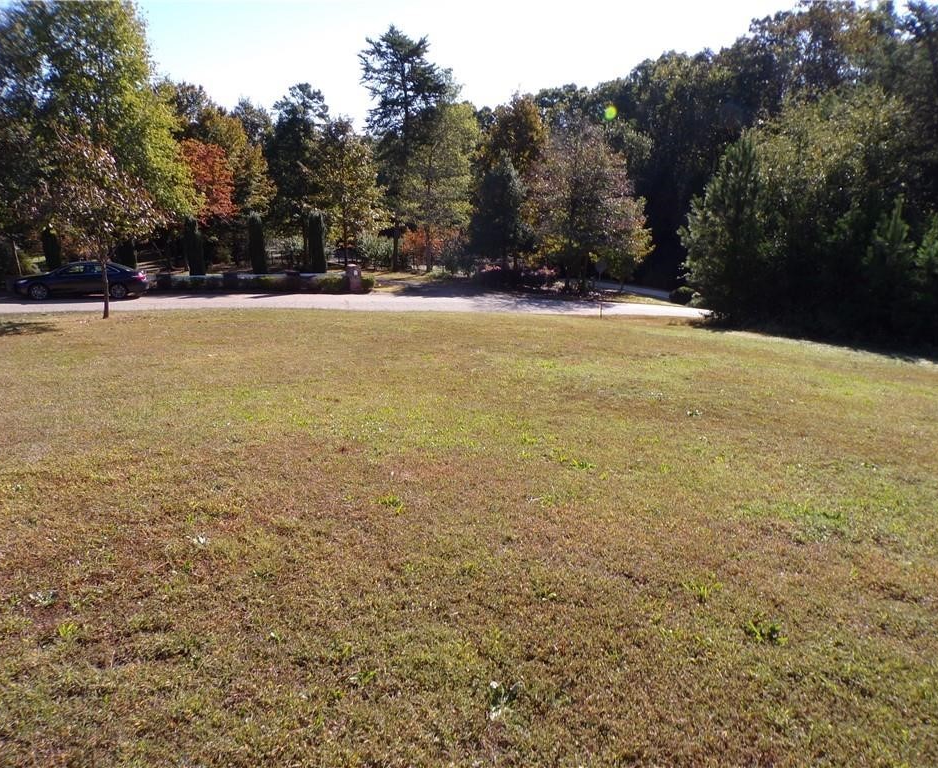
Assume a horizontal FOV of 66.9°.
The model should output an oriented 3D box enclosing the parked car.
[{"bbox_3d":[-15.670,-4.233,28.874,4.850,1.450,1.840,-3,11,-19],"label":"parked car"}]

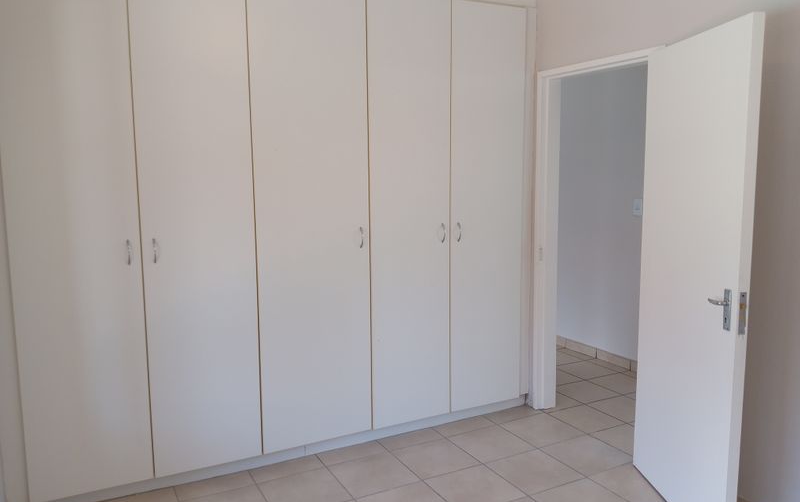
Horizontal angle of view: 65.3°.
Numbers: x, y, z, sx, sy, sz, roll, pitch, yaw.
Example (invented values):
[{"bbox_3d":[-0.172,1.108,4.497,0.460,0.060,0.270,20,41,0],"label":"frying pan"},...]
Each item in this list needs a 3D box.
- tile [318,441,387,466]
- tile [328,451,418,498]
[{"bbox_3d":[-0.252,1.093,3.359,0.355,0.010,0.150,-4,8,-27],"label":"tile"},{"bbox_3d":[-0.132,1.121,3.132,0.355,0.010,0.355,-4,8,-27],"label":"tile"}]

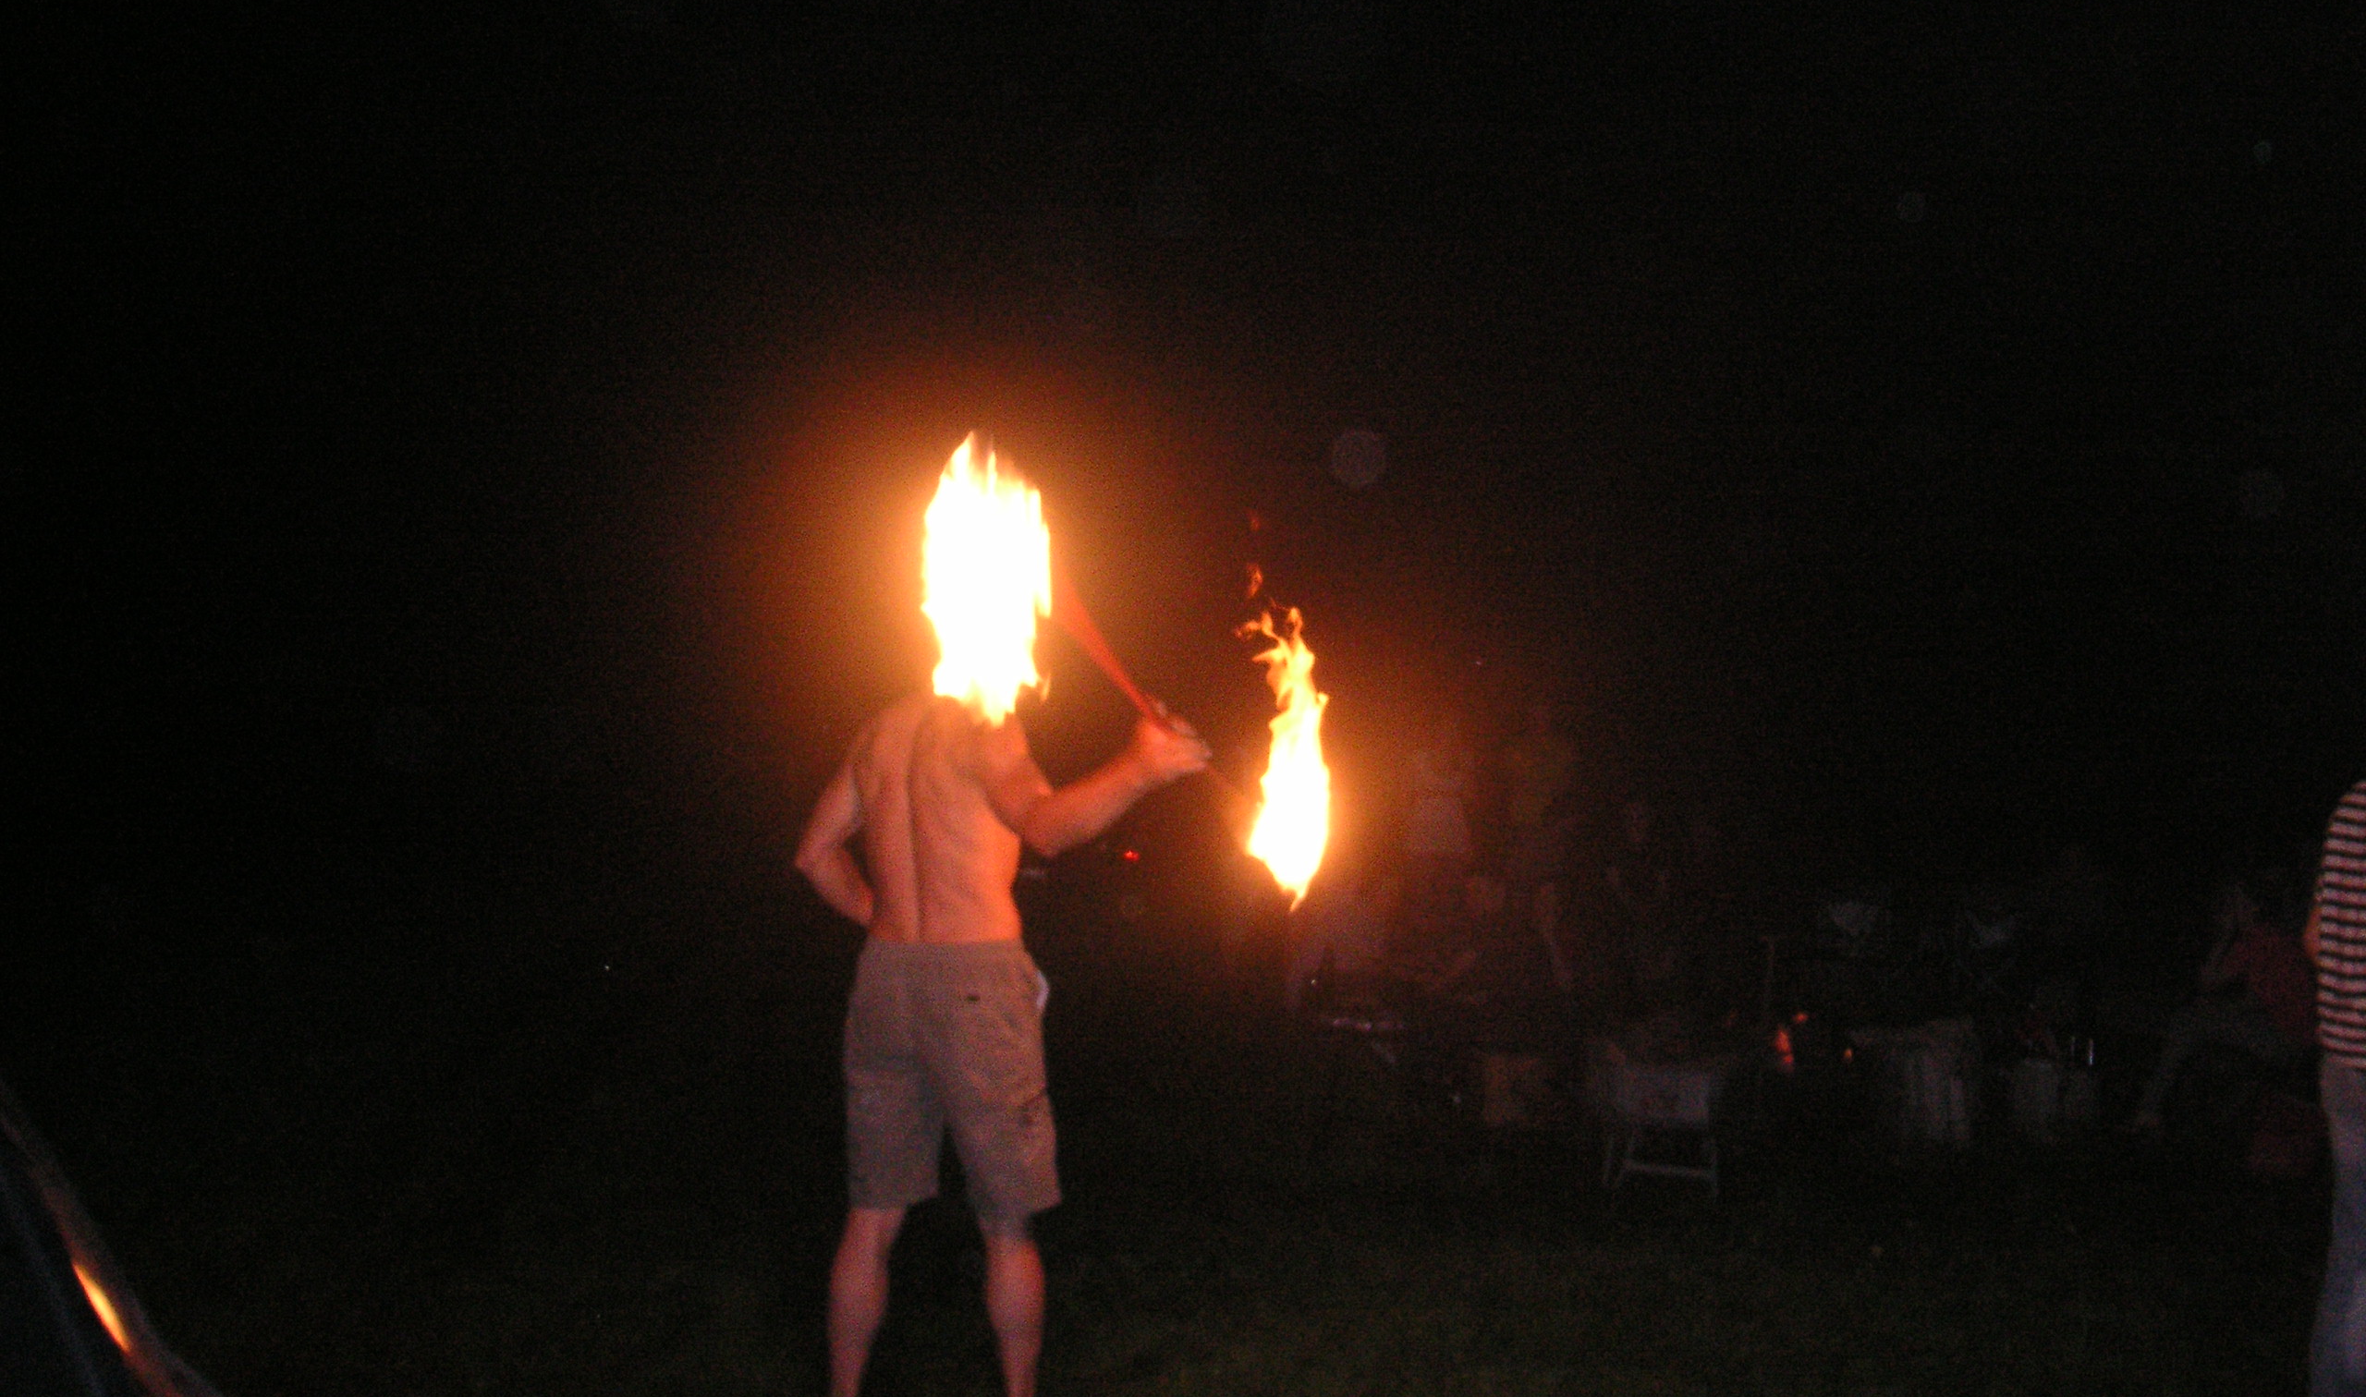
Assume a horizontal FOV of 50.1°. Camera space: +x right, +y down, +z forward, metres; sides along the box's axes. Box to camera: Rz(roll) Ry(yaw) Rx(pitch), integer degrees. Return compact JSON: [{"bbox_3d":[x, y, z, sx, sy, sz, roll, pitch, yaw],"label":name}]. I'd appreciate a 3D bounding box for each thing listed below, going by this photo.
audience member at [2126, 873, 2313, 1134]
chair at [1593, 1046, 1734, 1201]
[{"bbox_3d":[4.030,1.175,9.800,0.820,1.000,0.520,0,-1,20],"label":"audience member"},{"bbox_3d":[1.644,1.455,8.700,0.450,0.550,0.450,-1,-1,23],"label":"chair"}]

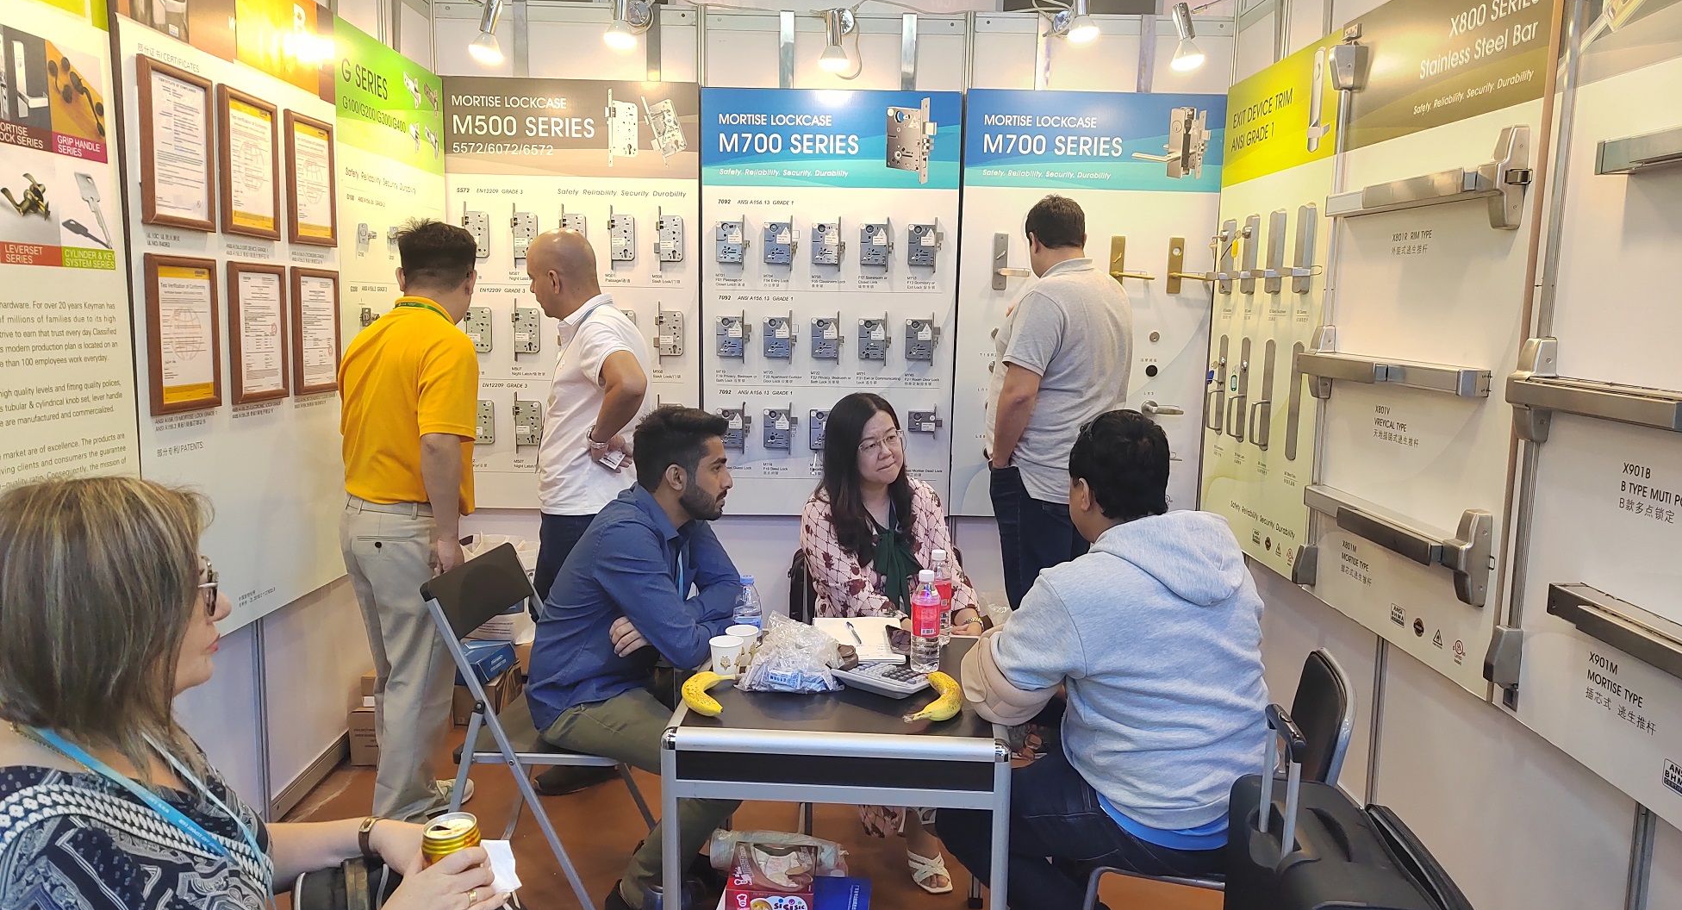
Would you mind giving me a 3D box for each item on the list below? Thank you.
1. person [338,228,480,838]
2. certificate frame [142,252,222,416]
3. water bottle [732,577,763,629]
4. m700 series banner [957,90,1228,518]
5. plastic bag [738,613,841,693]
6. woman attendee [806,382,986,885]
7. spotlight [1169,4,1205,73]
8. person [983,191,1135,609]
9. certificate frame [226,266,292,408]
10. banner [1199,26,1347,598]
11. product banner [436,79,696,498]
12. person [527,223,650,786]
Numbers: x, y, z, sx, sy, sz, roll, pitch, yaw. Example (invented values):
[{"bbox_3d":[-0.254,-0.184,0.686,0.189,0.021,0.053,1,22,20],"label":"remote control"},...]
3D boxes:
[{"bbox_3d":[-1.158,0.183,3.122,0.470,1.640,0.340,4,8,21],"label":"person"},{"bbox_3d":[-1.467,-0.270,2.505,0.025,0.342,0.245,1,8,0],"label":"certificate frame"},{"bbox_3d":[-0.214,0.350,2.586,0.064,0.155,0.064,1,8,0],"label":"water bottle"},{"bbox_3d":[0.950,-0.549,4.262,0.955,1.610,0.030,1,8,0],"label":"m700 series banner"},{"bbox_3d":[-0.103,0.400,2.296,0.200,0.130,0.160,1,8,-1],"label":"plastic bag"},{"bbox_3d":[0.123,0.449,2.903,0.460,1.210,0.620,0,8,-8],"label":"woman attendee"},{"bbox_3d":[1.101,-1.327,3.554,0.107,0.185,0.107,-17,-2,31],"label":"spotlight"},{"bbox_3d":[0.655,0.120,3.396,0.510,1.750,0.360,-5,10,-41],"label":"person"},{"bbox_3d":[-1.465,-0.306,2.821,0.025,0.342,0.240,1,8,0],"label":"certificate frame"},{"bbox_3d":[1.440,-0.490,3.796,0.030,1.610,0.955,1,8,-1],"label":"banner"},{"bbox_3d":[-1.031,-0.589,4.268,0.960,1.610,0.030,1,8,0],"label":"product banner"},{"bbox_3d":[-0.735,0.173,3.287,0.350,1.640,0.480,3,8,11],"label":"person"}]

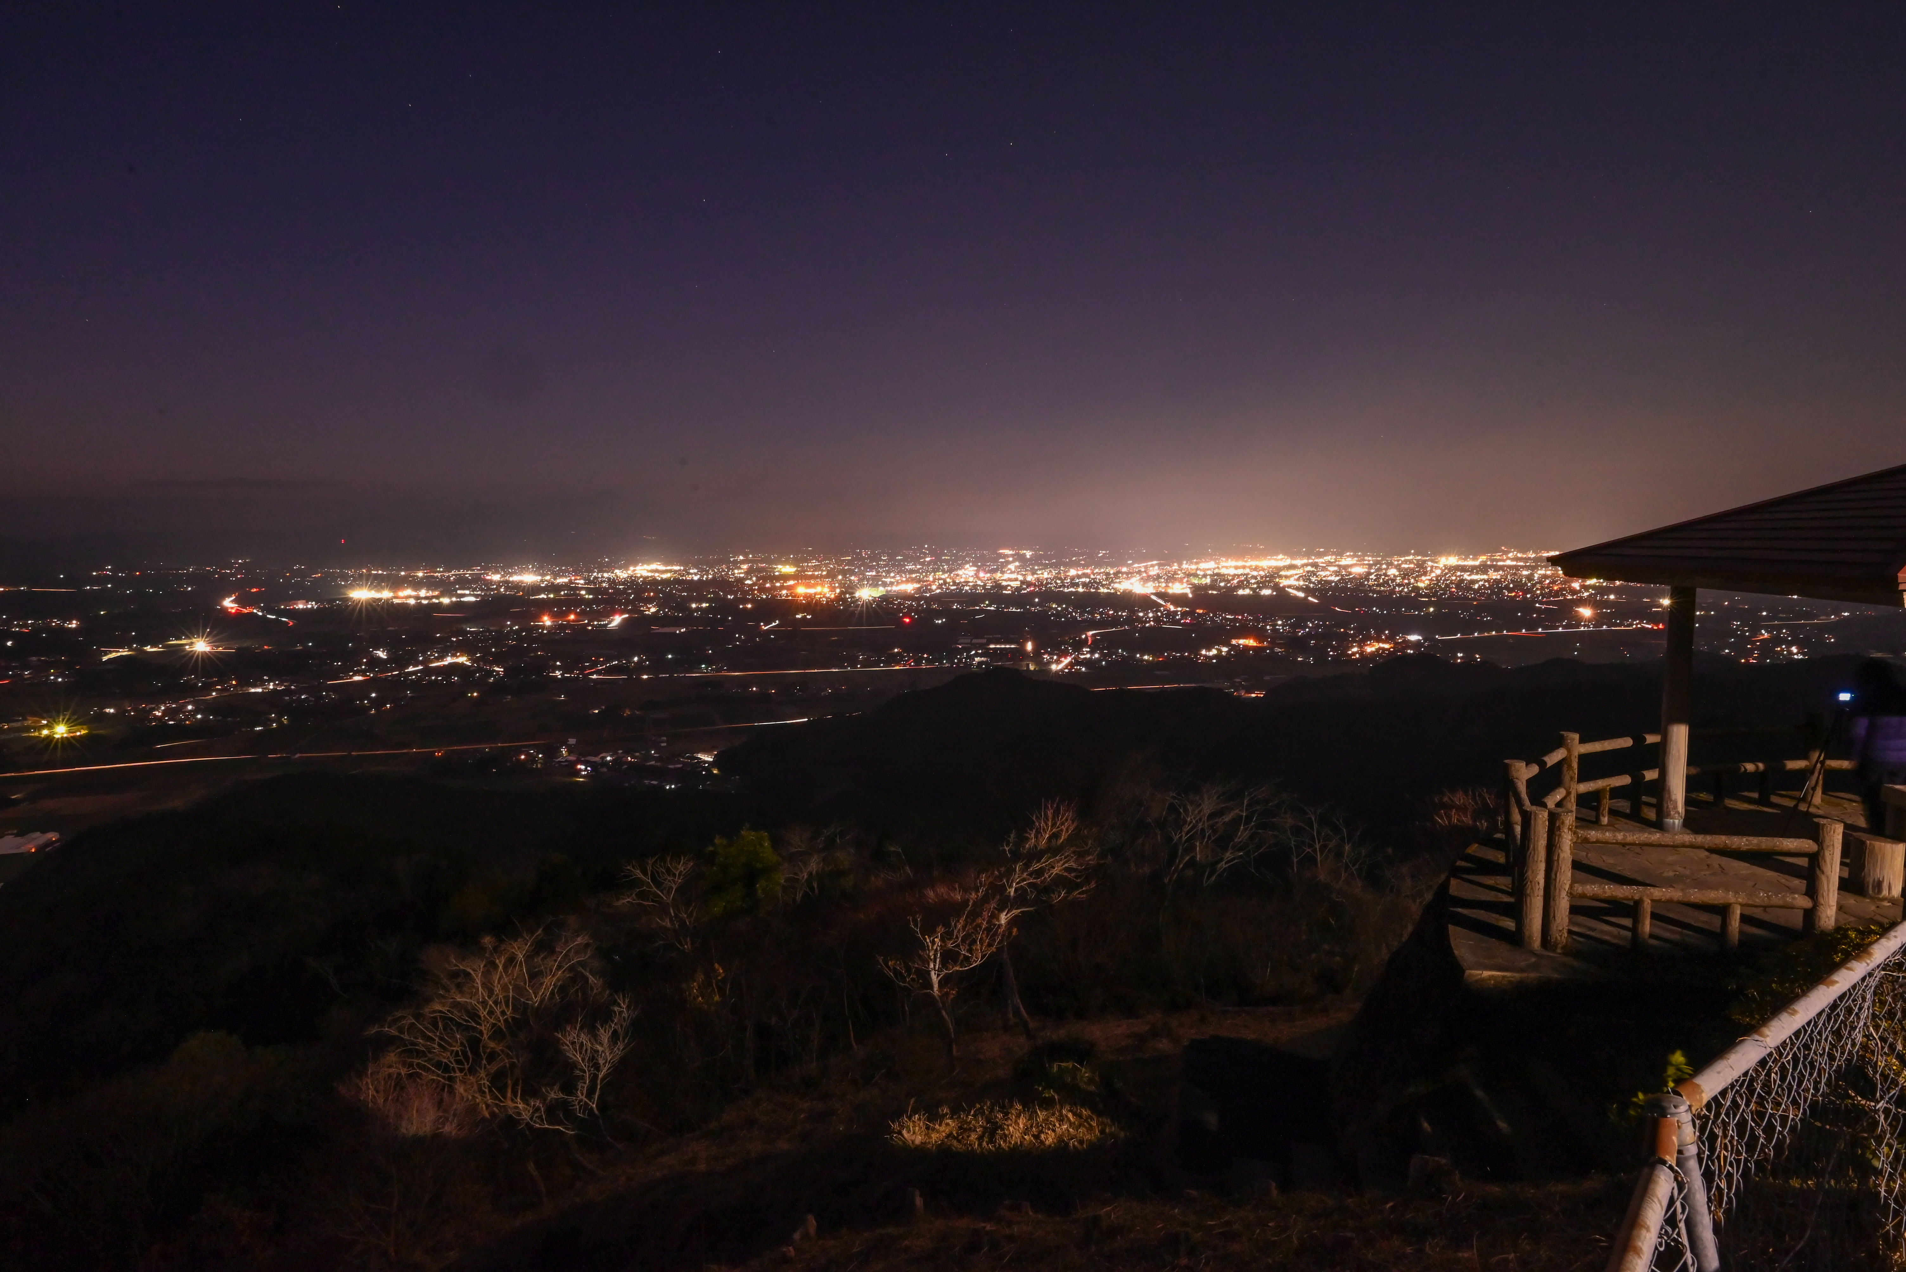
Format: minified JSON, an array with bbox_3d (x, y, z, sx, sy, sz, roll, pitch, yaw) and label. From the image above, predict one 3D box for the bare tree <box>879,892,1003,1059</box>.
[{"bbox_3d":[-0.169,4.799,15.000,1.750,2.363,1.600,0,5,0],"label":"bare tree"}]

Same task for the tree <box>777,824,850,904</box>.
[{"bbox_3d":[-3.681,6.143,28.000,1.968,2.323,1.800,0,5,0],"label":"tree"}]

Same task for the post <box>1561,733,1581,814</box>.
[{"bbox_3d":[5.825,1.384,10.026,0.145,0.932,0.145,3,6,30],"label":"post"}]

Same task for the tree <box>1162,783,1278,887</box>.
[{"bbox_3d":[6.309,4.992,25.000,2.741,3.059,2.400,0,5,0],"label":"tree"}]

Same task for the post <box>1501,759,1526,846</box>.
[{"bbox_3d":[4.623,1.499,8.753,0.150,0.932,0.150,3,6,28],"label":"post"}]

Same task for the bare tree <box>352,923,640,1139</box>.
[{"bbox_3d":[-6.701,5.896,15.500,4.075,3.270,3.500,0,5,0],"label":"bare tree"}]

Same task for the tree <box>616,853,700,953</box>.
[{"bbox_3d":[-6.664,6.159,24.000,1.822,2.430,1.700,0,5,0],"label":"tree"}]

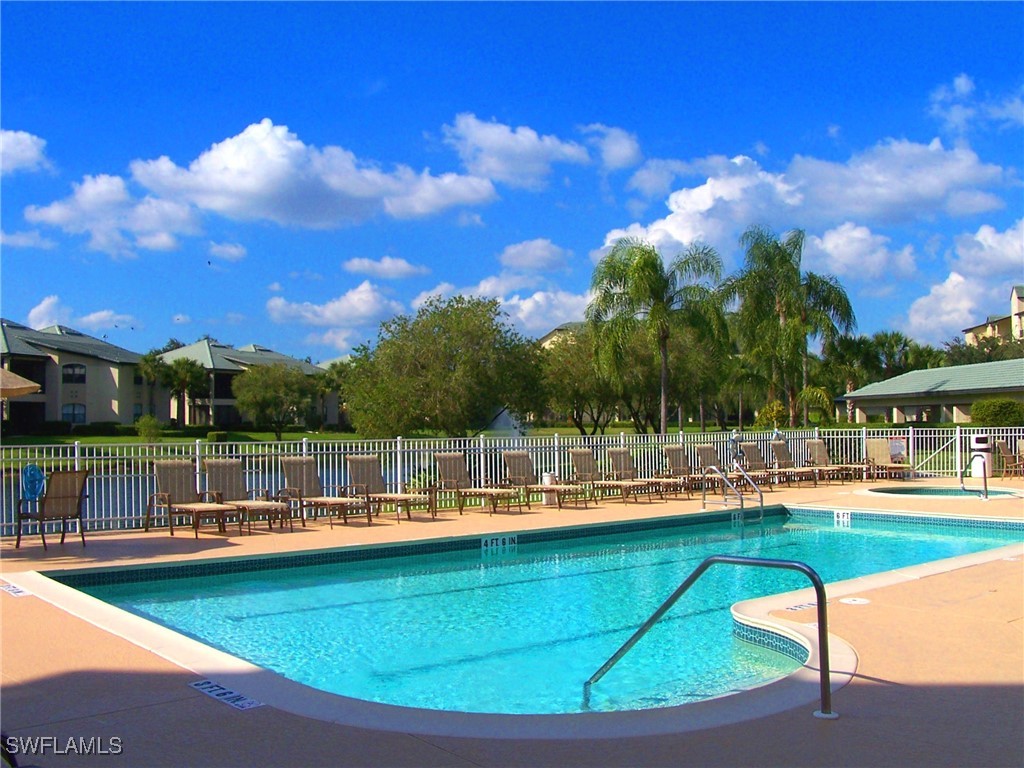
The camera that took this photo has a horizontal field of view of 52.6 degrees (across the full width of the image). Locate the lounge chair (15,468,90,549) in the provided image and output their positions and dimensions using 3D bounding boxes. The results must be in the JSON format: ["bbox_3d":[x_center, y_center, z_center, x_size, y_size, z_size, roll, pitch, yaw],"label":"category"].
[{"bbox_3d":[-6.090,1.656,13.753,0.740,1.010,0.630,-2,-3,39],"label":"lounge chair"}]

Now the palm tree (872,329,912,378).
[{"bbox_3d":[27.533,0.020,75.038,3.260,7.665,3.115,0,-2,0],"label":"palm tree"}]

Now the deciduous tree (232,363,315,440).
[{"bbox_3d":[-16.123,1.300,70.000,5.611,5.515,5.300,0,-2,0],"label":"deciduous tree"}]

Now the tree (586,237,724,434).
[{"bbox_3d":[7.457,-2.113,54.103,7.197,11.144,6.900,0,-2,0],"label":"tree"}]

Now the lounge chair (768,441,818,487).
[{"bbox_3d":[7.113,1.970,25.596,0.700,1.030,1.800,1,-2,-38],"label":"lounge chair"}]

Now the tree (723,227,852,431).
[{"bbox_3d":[14.920,-2.545,56.117,7.031,12.051,6.800,0,-2,0],"label":"tree"}]

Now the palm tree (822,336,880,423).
[{"bbox_3d":[20.248,0.260,62.023,3.353,6.584,3.234,0,-2,0],"label":"palm tree"}]

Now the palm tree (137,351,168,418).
[{"bbox_3d":[-28.472,0.695,82.031,2.613,6.709,2.613,0,-2,0],"label":"palm tree"}]

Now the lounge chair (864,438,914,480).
[{"bbox_3d":[10.043,2.020,27.595,0.680,1.030,1.700,0,-2,-6],"label":"lounge chair"}]

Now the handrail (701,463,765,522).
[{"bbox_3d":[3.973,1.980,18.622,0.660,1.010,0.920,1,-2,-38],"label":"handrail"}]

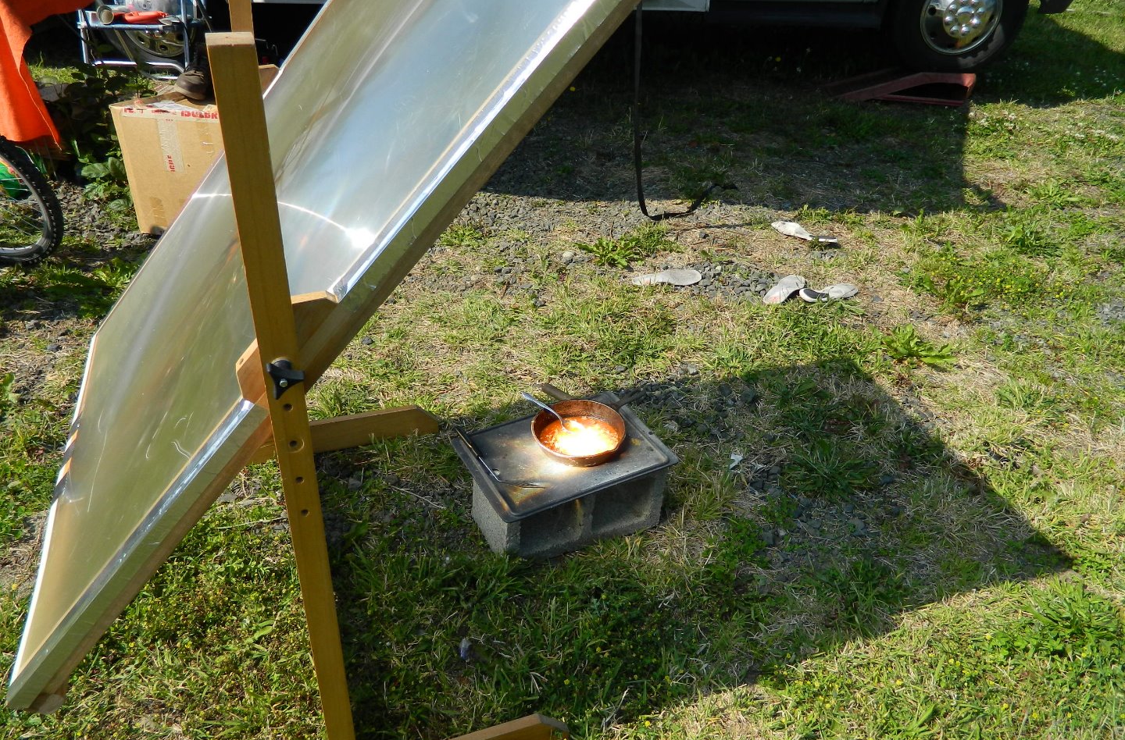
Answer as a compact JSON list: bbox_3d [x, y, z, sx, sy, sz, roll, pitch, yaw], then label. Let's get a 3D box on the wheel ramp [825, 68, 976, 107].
[{"bbox_3d":[2.126,-1.837,5.141,0.803,0.200,0.270,6,34,6],"label":"wheel ramp"}]

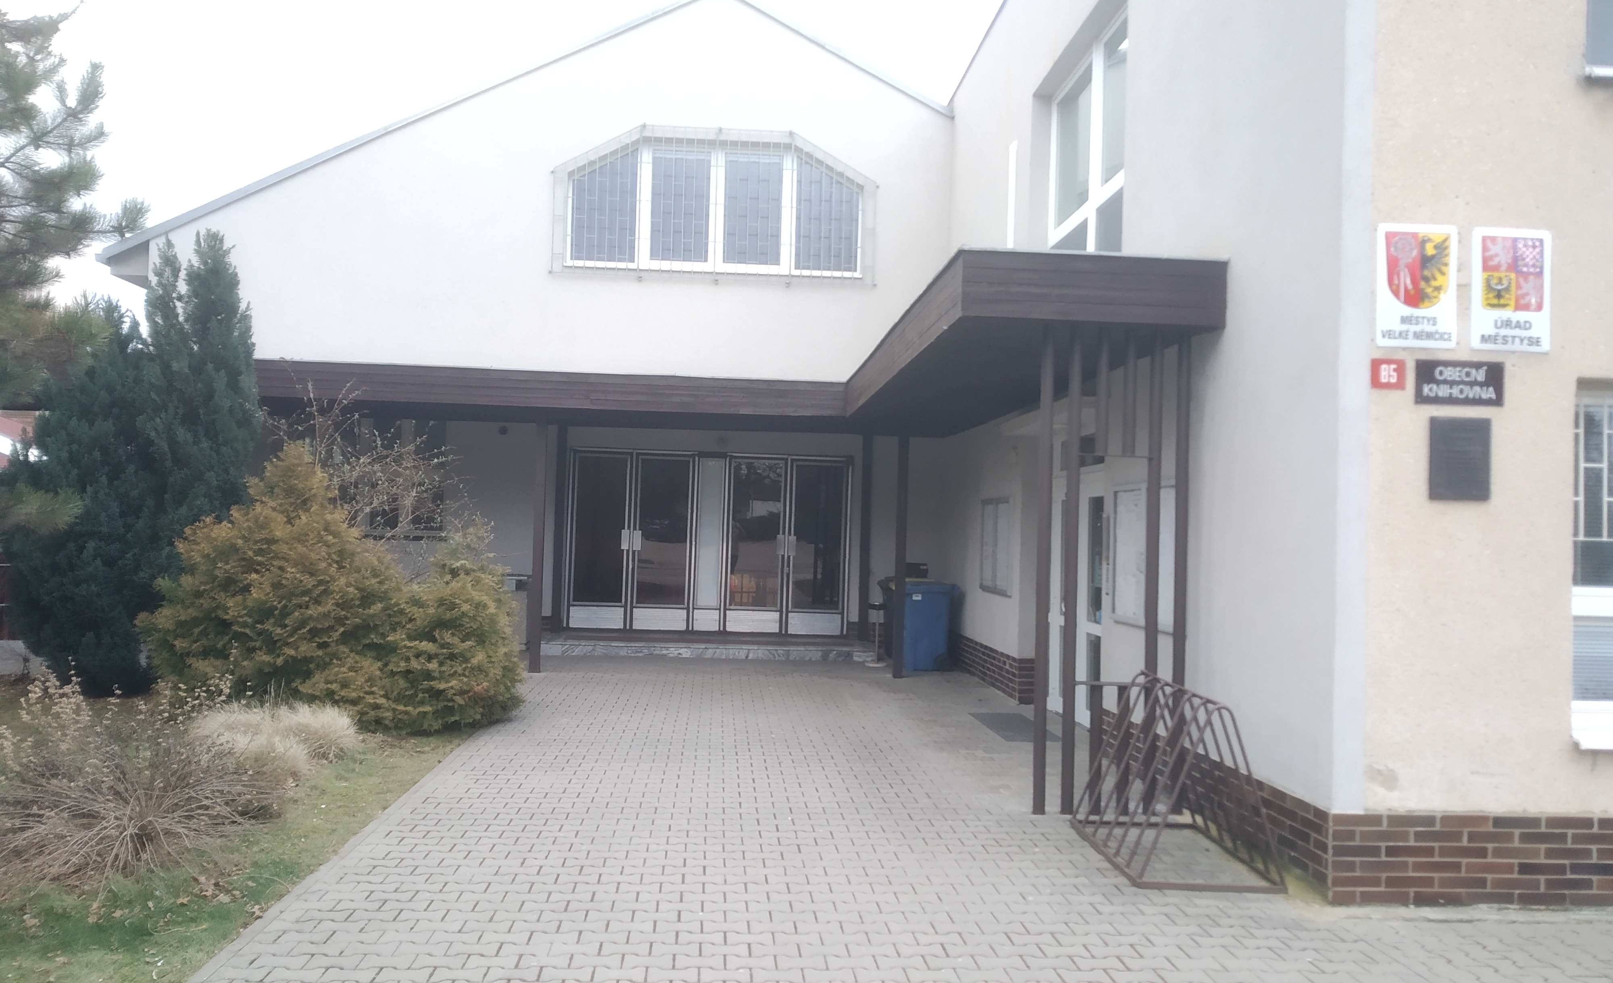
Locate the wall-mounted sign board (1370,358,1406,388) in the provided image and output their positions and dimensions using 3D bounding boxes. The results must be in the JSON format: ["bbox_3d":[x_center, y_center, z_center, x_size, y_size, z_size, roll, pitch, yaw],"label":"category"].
[{"bbox_3d":[2.813,-0.566,5.852,0.173,0.147,0.020,2,-2,-4],"label":"wall-mounted sign board"}]

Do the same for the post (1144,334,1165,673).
[{"bbox_3d":[2.156,0.502,7.539,0.057,2.987,0.057,2,-2,-4],"label":"post"}]

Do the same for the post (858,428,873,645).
[{"bbox_3d":[0.783,0.622,16.226,0.140,2.770,0.140,2,-2,-4],"label":"post"}]

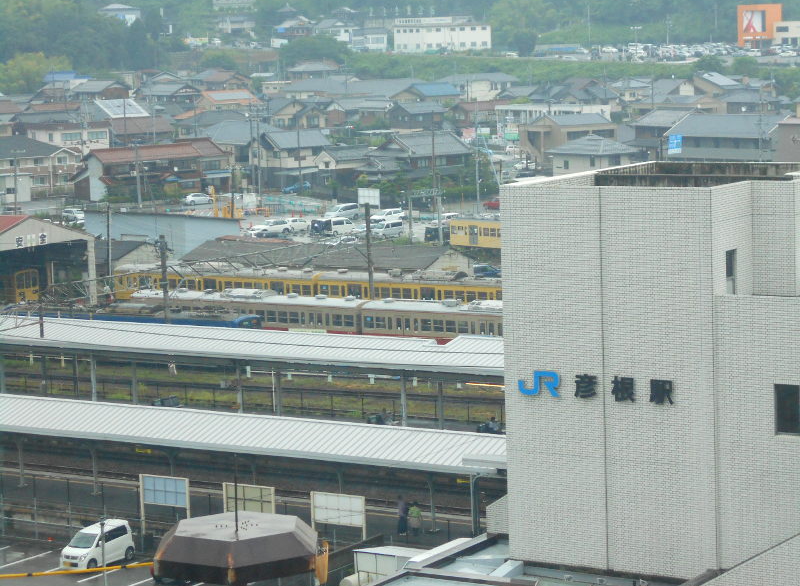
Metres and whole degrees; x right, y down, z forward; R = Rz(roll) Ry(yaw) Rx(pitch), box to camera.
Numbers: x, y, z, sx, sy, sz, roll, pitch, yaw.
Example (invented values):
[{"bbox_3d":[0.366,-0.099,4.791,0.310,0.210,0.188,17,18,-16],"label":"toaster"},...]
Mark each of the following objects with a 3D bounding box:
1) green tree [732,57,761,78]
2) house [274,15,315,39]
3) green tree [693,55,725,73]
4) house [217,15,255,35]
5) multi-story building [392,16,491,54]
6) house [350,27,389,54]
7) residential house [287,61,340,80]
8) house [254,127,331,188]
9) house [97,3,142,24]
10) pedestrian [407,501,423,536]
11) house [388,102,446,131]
[{"bbox_3d":[92.294,-60.238,605.000,7.600,6.600,7.300,-2,7,0],"label":"green tree"},{"bbox_3d":[-32.608,-81.968,700.000,10.500,7.200,9.000,-5,7,-25],"label":"house"},{"bbox_3d":[73.148,-53.823,537.000,7.500,5.500,7.000,-2,7,0],"label":"green tree"},{"bbox_3d":[-53.022,-85.899,730.000,12.000,6.500,8.000,-3,7,-5],"label":"house"},{"bbox_3d":[11.747,-71.450,626.000,26.500,10.000,12.000,-1,7,3],"label":"multi-story building"},{"bbox_3d":[-8.619,-71.353,640.000,9.900,7.000,8.200,-3,7,-8],"label":"house"},{"bbox_3d":[-22.534,-56.661,590.000,13.300,7.200,9.800,-1,7,8],"label":"residential house"},{"bbox_3d":[-14.950,-18.500,316.800,8.800,8.200,7.200,-7,8,-35],"label":"house"},{"bbox_3d":[-85.610,-84.696,690.000,11.000,7.000,9.000,-4,7,-15],"label":"house"},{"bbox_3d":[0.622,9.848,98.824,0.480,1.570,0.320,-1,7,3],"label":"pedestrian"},{"bbox_3d":[3.480,-32.070,426.000,9.200,7.700,7.200,-7,9,-38],"label":"house"}]

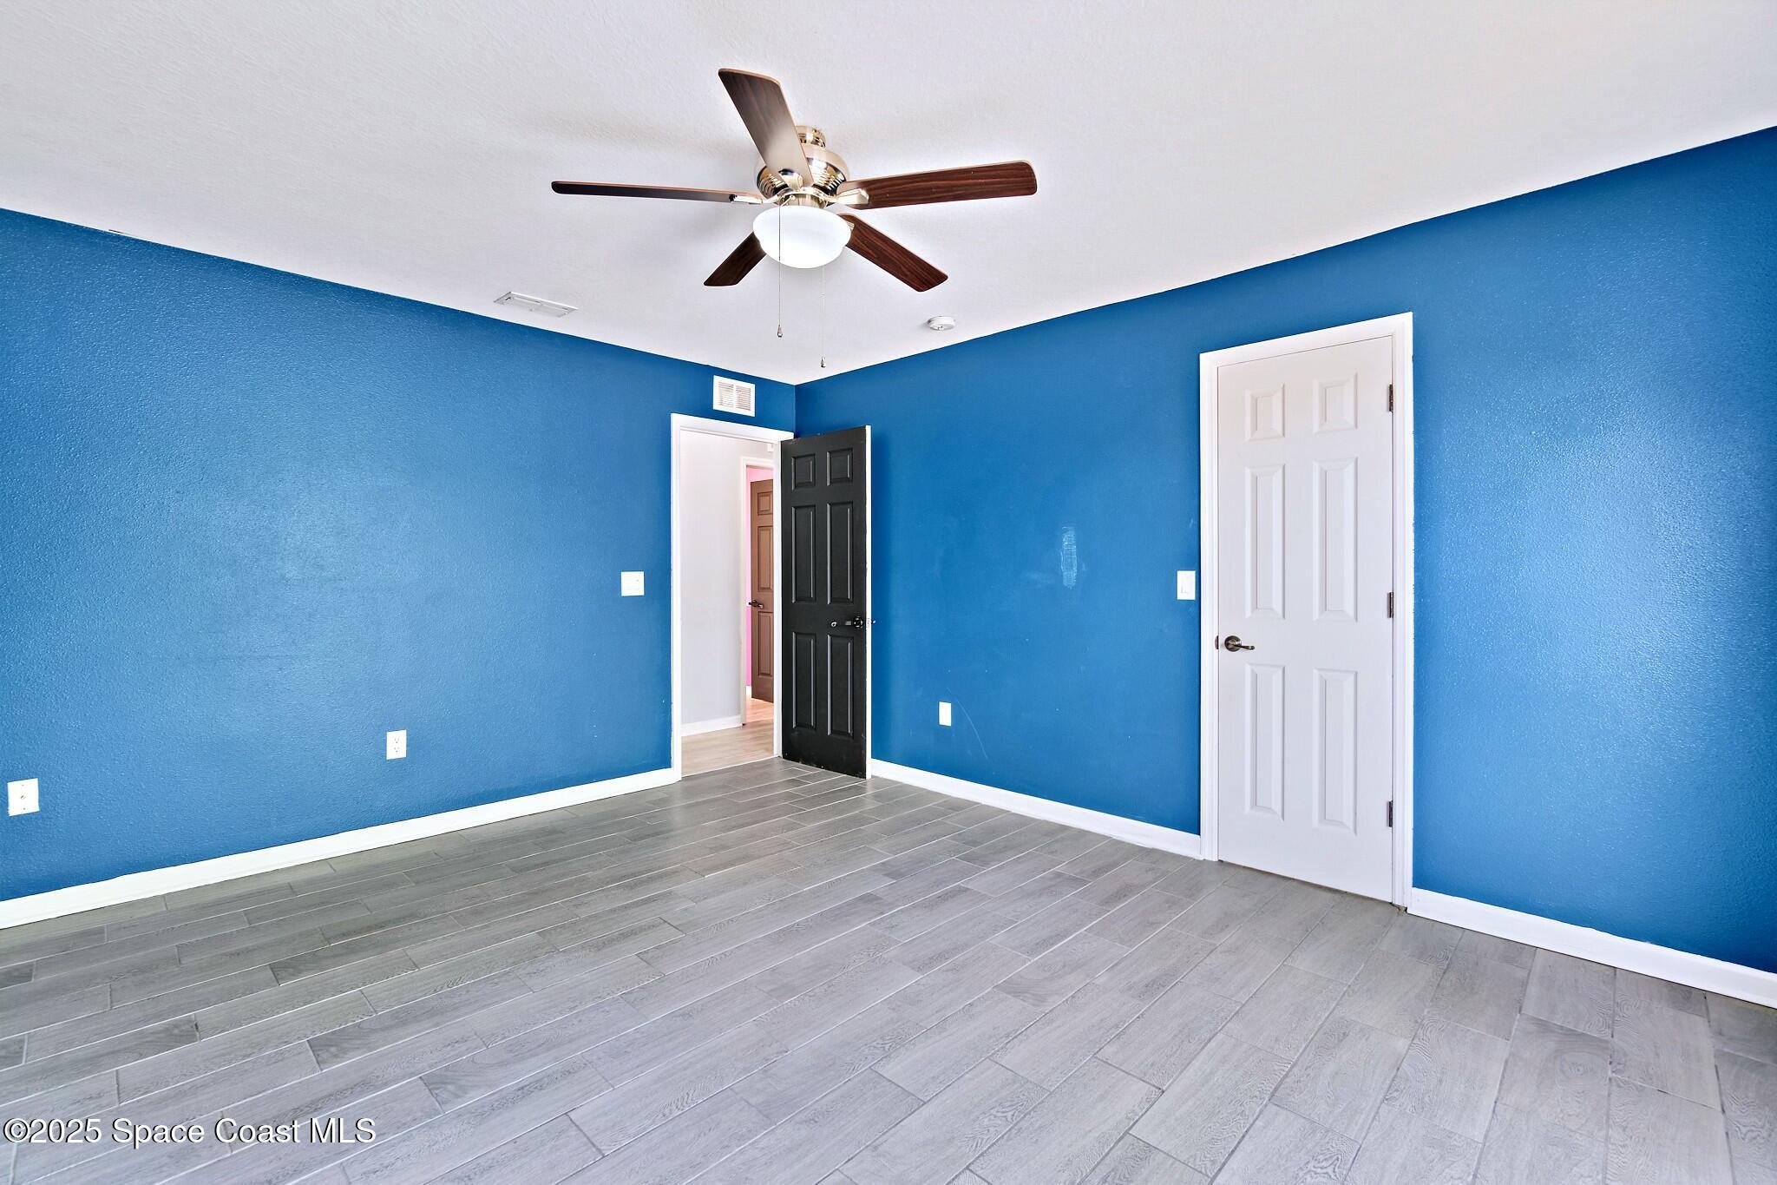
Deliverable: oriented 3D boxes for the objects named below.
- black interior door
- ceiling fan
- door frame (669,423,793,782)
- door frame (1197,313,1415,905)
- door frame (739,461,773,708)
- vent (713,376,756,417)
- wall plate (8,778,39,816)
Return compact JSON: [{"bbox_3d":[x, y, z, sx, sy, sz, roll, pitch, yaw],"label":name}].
[{"bbox_3d":[-0.403,0.056,4.603,0.762,2.071,0.050,1,1,42],"label":"black interior door"},{"bbox_3d":[-0.244,-1.121,2.130,1.310,0.385,1.290,0,1,0],"label":"ceiling fan"},{"bbox_3d":[-0.976,0.030,4.669,0.896,2.166,0.120,-1,1,-45],"label":"door frame"},{"bbox_3d":[1.616,0.072,2.919,0.748,2.166,0.060,1,1,43],"label":"door frame"},{"bbox_3d":[-0.922,-0.010,6.247,0.800,2.162,0.100,-1,1,-45],"label":"door frame"},{"bbox_3d":[-0.958,-1.222,4.630,0.301,0.208,0.025,-1,1,-45],"label":"vent"},{"bbox_3d":[-3.024,0.718,2.590,0.069,0.115,0.012,-1,1,-45],"label":"wall plate"}]

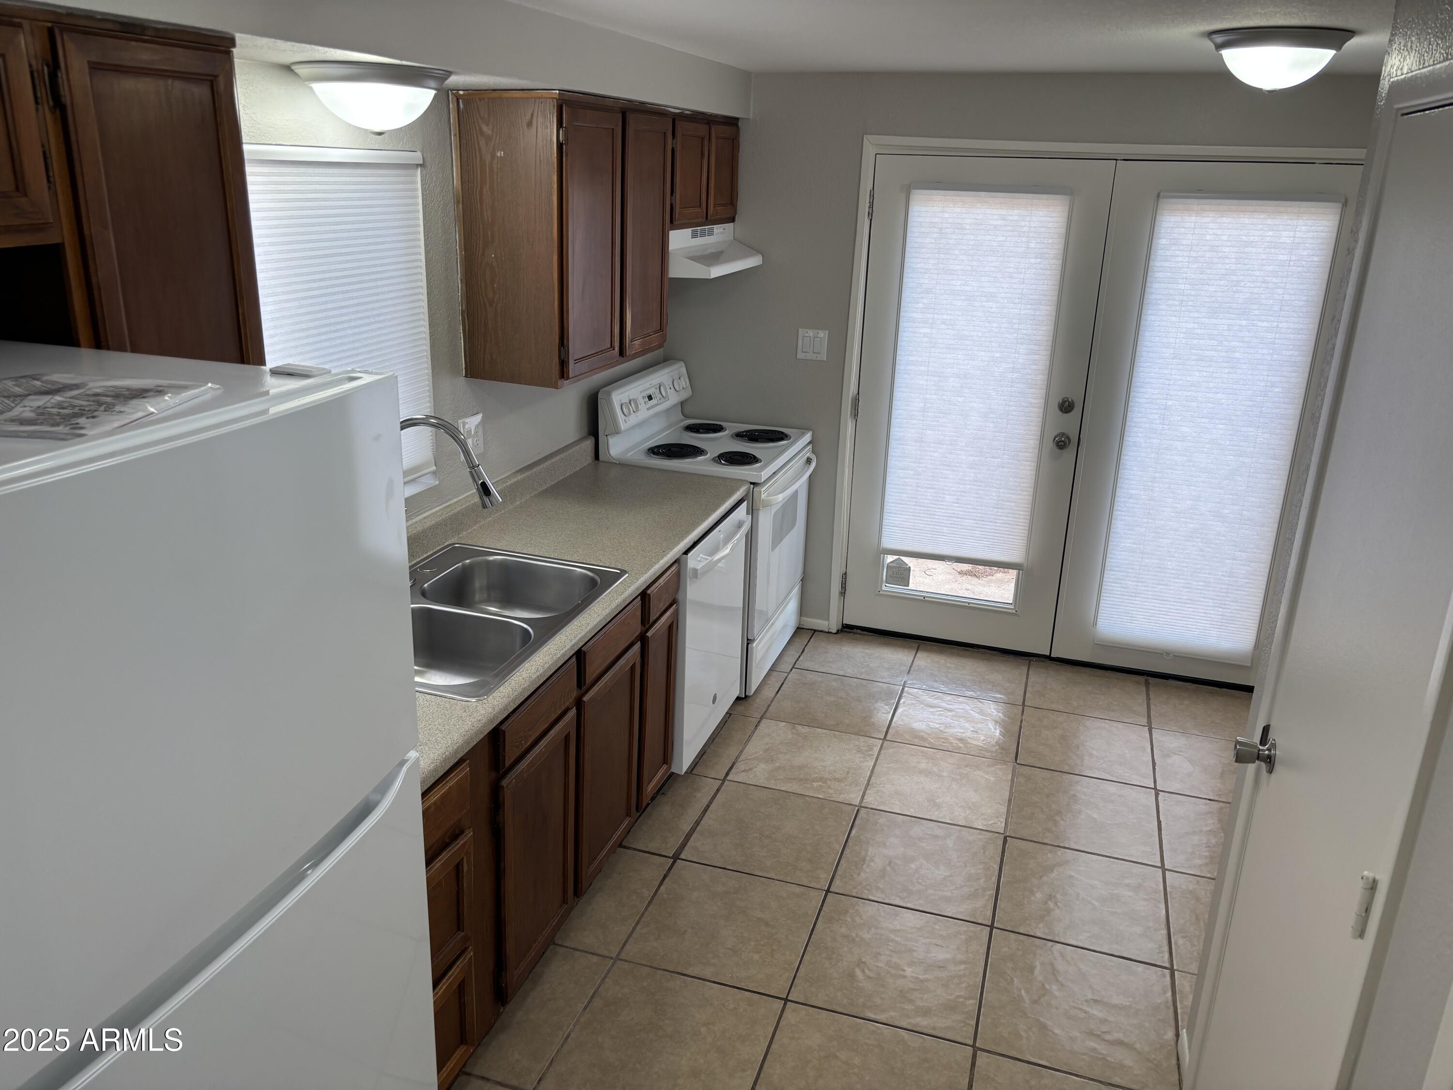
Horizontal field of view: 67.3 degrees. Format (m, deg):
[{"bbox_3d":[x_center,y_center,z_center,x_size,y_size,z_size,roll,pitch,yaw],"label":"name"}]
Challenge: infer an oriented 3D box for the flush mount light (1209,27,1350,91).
[{"bbox_3d":[1.393,-1.220,2.772,0.335,0.132,0.335,8,20,16],"label":"flush mount light"}]

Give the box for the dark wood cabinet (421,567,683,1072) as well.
[{"bbox_3d":[-0.708,0.632,2.794,0.647,0.876,1.650,8,20,16],"label":"dark wood cabinet"}]

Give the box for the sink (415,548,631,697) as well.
[{"bbox_3d":[-0.652,0.243,2.731,0.558,0.190,0.818,8,20,16],"label":"sink"}]

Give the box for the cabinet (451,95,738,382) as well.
[{"bbox_3d":[-0.352,-1.105,3.815,0.334,0.800,1.640,8,20,16],"label":"cabinet"}]

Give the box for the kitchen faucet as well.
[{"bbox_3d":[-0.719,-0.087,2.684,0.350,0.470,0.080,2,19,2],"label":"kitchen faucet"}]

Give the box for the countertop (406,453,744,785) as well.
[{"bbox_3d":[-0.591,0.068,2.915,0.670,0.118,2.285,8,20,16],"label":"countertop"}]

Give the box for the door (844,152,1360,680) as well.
[{"bbox_3d":[1.417,-0.468,4.357,1.807,2.010,0.060,8,20,16],"label":"door"}]

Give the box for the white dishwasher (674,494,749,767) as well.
[{"bbox_3d":[-0.317,0.298,3.796,0.630,0.858,0.610,8,20,16],"label":"white dishwasher"}]

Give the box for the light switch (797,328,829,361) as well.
[{"bbox_3d":[0.364,-0.837,4.569,0.120,0.120,0.012,8,20,16],"label":"light switch"}]

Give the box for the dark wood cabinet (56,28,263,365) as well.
[{"bbox_3d":[-1.038,-0.426,1.814,0.334,0.800,0.377,8,20,16],"label":"dark wood cabinet"}]

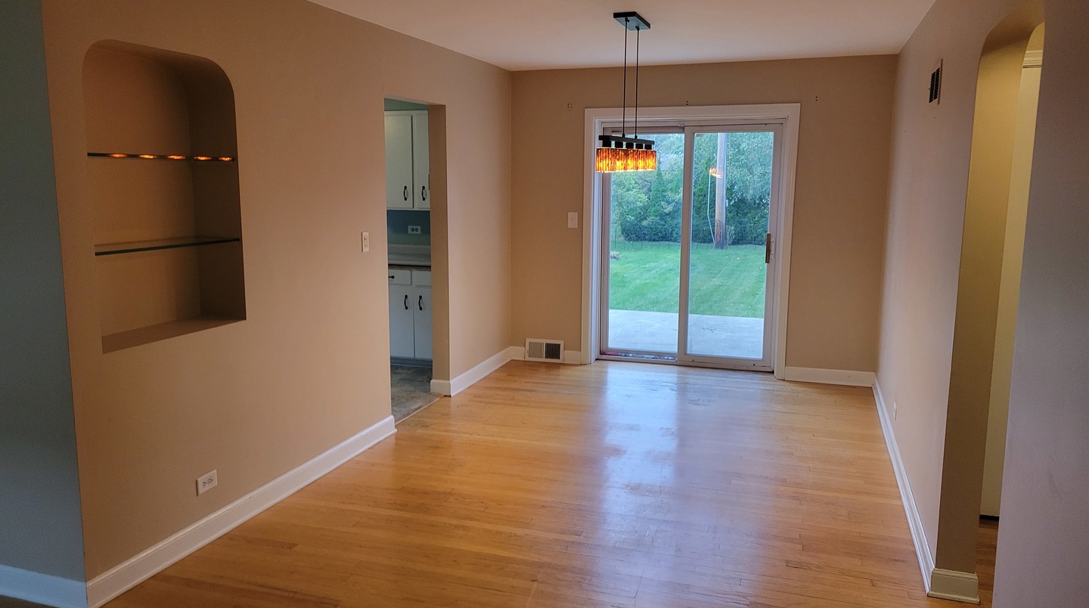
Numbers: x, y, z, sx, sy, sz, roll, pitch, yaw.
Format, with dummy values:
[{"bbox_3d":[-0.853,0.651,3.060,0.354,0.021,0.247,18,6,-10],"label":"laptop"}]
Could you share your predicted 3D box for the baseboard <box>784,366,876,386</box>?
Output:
[{"bbox_3d":[2.181,0.563,6.256,0.650,0.108,0.025,3,9,18],"label":"baseboard"}]

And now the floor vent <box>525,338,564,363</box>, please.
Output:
[{"bbox_3d":[-0.002,0.400,6.948,0.346,0.187,0.035,3,9,18],"label":"floor vent"}]

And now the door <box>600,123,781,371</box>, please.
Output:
[{"bbox_3d":[1.152,-0.454,6.637,1.421,1.940,0.089,3,9,18],"label":"door"}]

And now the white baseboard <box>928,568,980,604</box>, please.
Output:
[{"bbox_3d":[1.548,1.058,3.082,0.178,0.108,0.028,3,9,18],"label":"white baseboard"}]

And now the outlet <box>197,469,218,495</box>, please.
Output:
[{"bbox_3d":[-1.443,0.767,3.518,0.008,0.071,0.116,3,9,18],"label":"outlet"}]

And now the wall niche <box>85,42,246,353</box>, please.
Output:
[{"bbox_3d":[-1.588,-0.439,3.280,0.252,1.129,0.787,3,9,18],"label":"wall niche"}]

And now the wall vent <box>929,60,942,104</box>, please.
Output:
[{"bbox_3d":[1.827,-1.025,3.853,0.020,0.198,0.396,3,9,18],"label":"wall vent"}]

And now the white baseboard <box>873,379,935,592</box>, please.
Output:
[{"bbox_3d":[1.972,0.817,4.634,0.027,0.108,3.277,3,9,18],"label":"white baseboard"}]

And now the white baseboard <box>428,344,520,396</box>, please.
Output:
[{"bbox_3d":[-0.539,0.514,6.472,0.163,0.108,1.297,3,9,18],"label":"white baseboard"}]

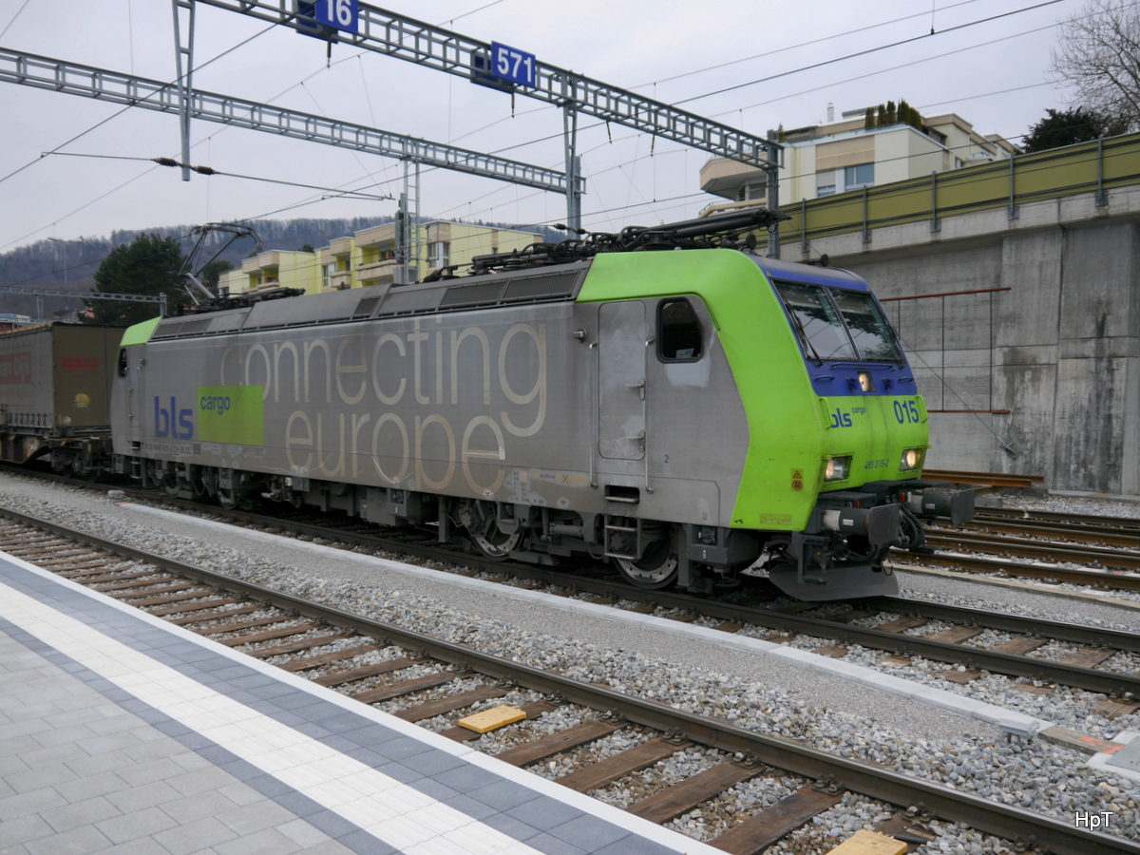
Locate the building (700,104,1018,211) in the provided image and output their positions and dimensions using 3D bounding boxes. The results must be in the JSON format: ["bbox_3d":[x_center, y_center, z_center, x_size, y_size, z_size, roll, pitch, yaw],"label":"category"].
[{"bbox_3d":[18.896,-12.387,57.821,16.000,14.000,18.000,2,3,39],"label":"building"}]

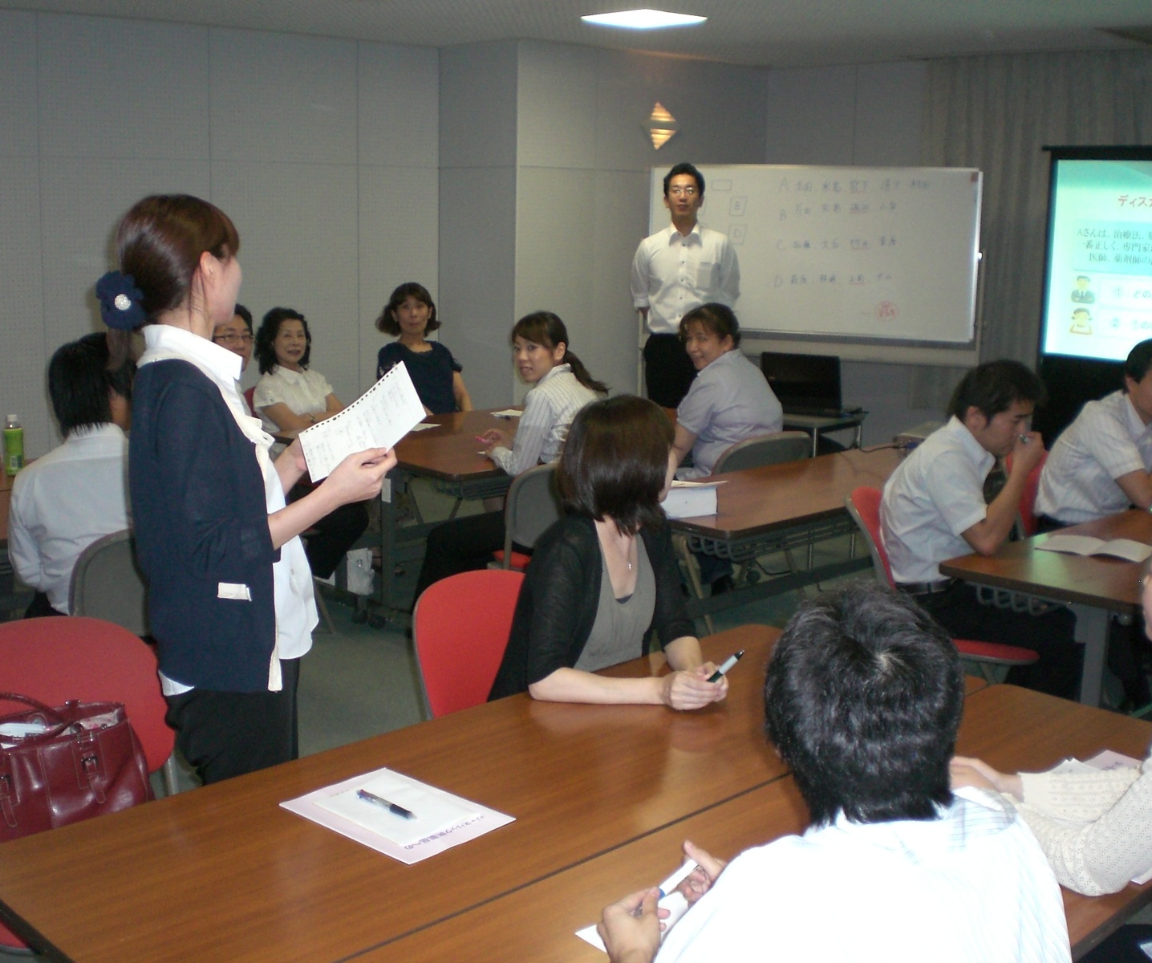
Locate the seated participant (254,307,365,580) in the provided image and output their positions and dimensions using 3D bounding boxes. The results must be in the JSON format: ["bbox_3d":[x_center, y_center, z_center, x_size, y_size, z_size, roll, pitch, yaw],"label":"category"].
[{"bbox_3d":[-1.037,-0.117,5.745,0.480,1.190,0.780,-10,15,-43],"label":"seated participant"}]

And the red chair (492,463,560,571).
[{"bbox_3d":[-0.214,0.293,4.788,0.480,0.780,0.530,-10,15,-43],"label":"red chair"}]

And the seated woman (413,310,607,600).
[{"bbox_3d":[-0.287,0.019,5.107,0.740,1.270,0.500,9,13,36],"label":"seated woman"}]

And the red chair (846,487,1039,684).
[{"bbox_3d":[1.079,0.464,4.122,0.530,0.800,0.470,10,14,41],"label":"red chair"}]

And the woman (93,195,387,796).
[{"bbox_3d":[-0.595,0.288,2.576,0.500,1.620,0.470,-1,11,-10],"label":"woman"}]

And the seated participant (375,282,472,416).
[{"bbox_3d":[-0.645,-0.251,6.335,0.480,1.240,0.750,-4,12,-25],"label":"seated participant"}]

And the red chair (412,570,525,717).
[{"bbox_3d":[-0.021,0.629,3.115,0.530,0.800,0.470,11,14,43],"label":"red chair"}]

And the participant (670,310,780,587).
[{"bbox_3d":[0.583,-0.090,5.789,0.520,1.270,0.700,-4,11,-25],"label":"participant"}]

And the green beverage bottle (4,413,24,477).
[{"bbox_3d":[-1.926,-0.127,4.811,0.067,0.208,0.067,11,15,44],"label":"green beverage bottle"}]

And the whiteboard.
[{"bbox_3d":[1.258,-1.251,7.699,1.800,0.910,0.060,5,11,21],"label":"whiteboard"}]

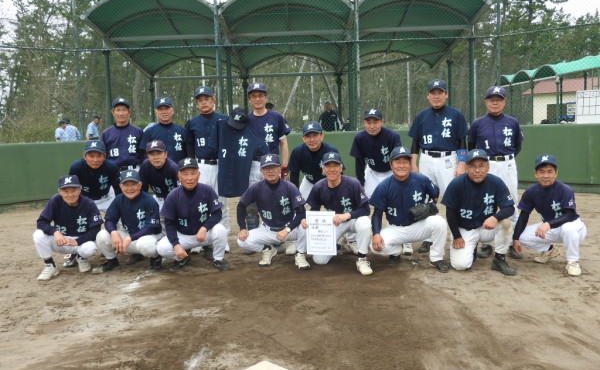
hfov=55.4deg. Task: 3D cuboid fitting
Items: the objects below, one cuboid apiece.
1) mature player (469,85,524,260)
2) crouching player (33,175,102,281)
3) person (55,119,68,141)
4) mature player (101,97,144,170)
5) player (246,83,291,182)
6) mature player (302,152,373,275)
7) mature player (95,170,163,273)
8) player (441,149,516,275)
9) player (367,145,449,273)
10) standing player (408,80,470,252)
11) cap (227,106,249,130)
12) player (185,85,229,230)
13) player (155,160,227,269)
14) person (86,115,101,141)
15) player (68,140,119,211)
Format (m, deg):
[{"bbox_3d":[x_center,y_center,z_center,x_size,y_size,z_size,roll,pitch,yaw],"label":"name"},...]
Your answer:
[{"bbox_3d":[1.928,-0.138,5.598,0.561,1.665,0.374,0,6,12],"label":"mature player"},{"bbox_3d":[-2.172,0.351,5.382,0.630,0.936,0.690,-3,6,-14],"label":"crouching player"},{"bbox_3d":[-6.766,-1.043,16.217,0.374,1.596,0.492,3,7,33],"label":"person"},{"bbox_3d":[-1.925,-0.127,6.321,0.550,1.679,0.360,-3,7,-10],"label":"mature player"},{"bbox_3d":[-0.407,-0.181,6.062,0.591,1.763,0.374,-1,6,-1],"label":"player"},{"bbox_3d":[0.343,0.220,5.394,0.650,1.074,0.847,-1,6,0],"label":"mature player"},{"bbox_3d":[-1.629,0.321,5.539,0.640,0.953,0.660,-3,7,-10],"label":"mature player"},{"bbox_3d":[1.585,0.209,5.164,0.700,1.080,0.740,0,7,10],"label":"player"},{"bbox_3d":[0.974,0.198,5.282,0.720,1.109,0.700,-1,7,3],"label":"player"},{"bbox_3d":[1.414,-0.196,5.841,0.630,1.736,0.360,-1,7,8],"label":"standing player"},{"bbox_3d":[-0.614,-0.664,5.710,0.190,0.150,0.260,-1,45,4],"label":"cap"},{"bbox_3d":[-0.962,-0.175,6.082,0.571,1.773,0.374,-2,6,-5],"label":"player"},{"bbox_3d":[-1.017,0.261,5.524,0.660,1.042,0.680,-2,7,-6],"label":"player"},{"bbox_3d":[-5.861,-1.119,16.211,0.355,1.704,0.492,1,7,19],"label":"person"},{"bbox_3d":[-2.031,0.160,5.739,0.571,1.231,0.690,-2,6,-8],"label":"player"}]

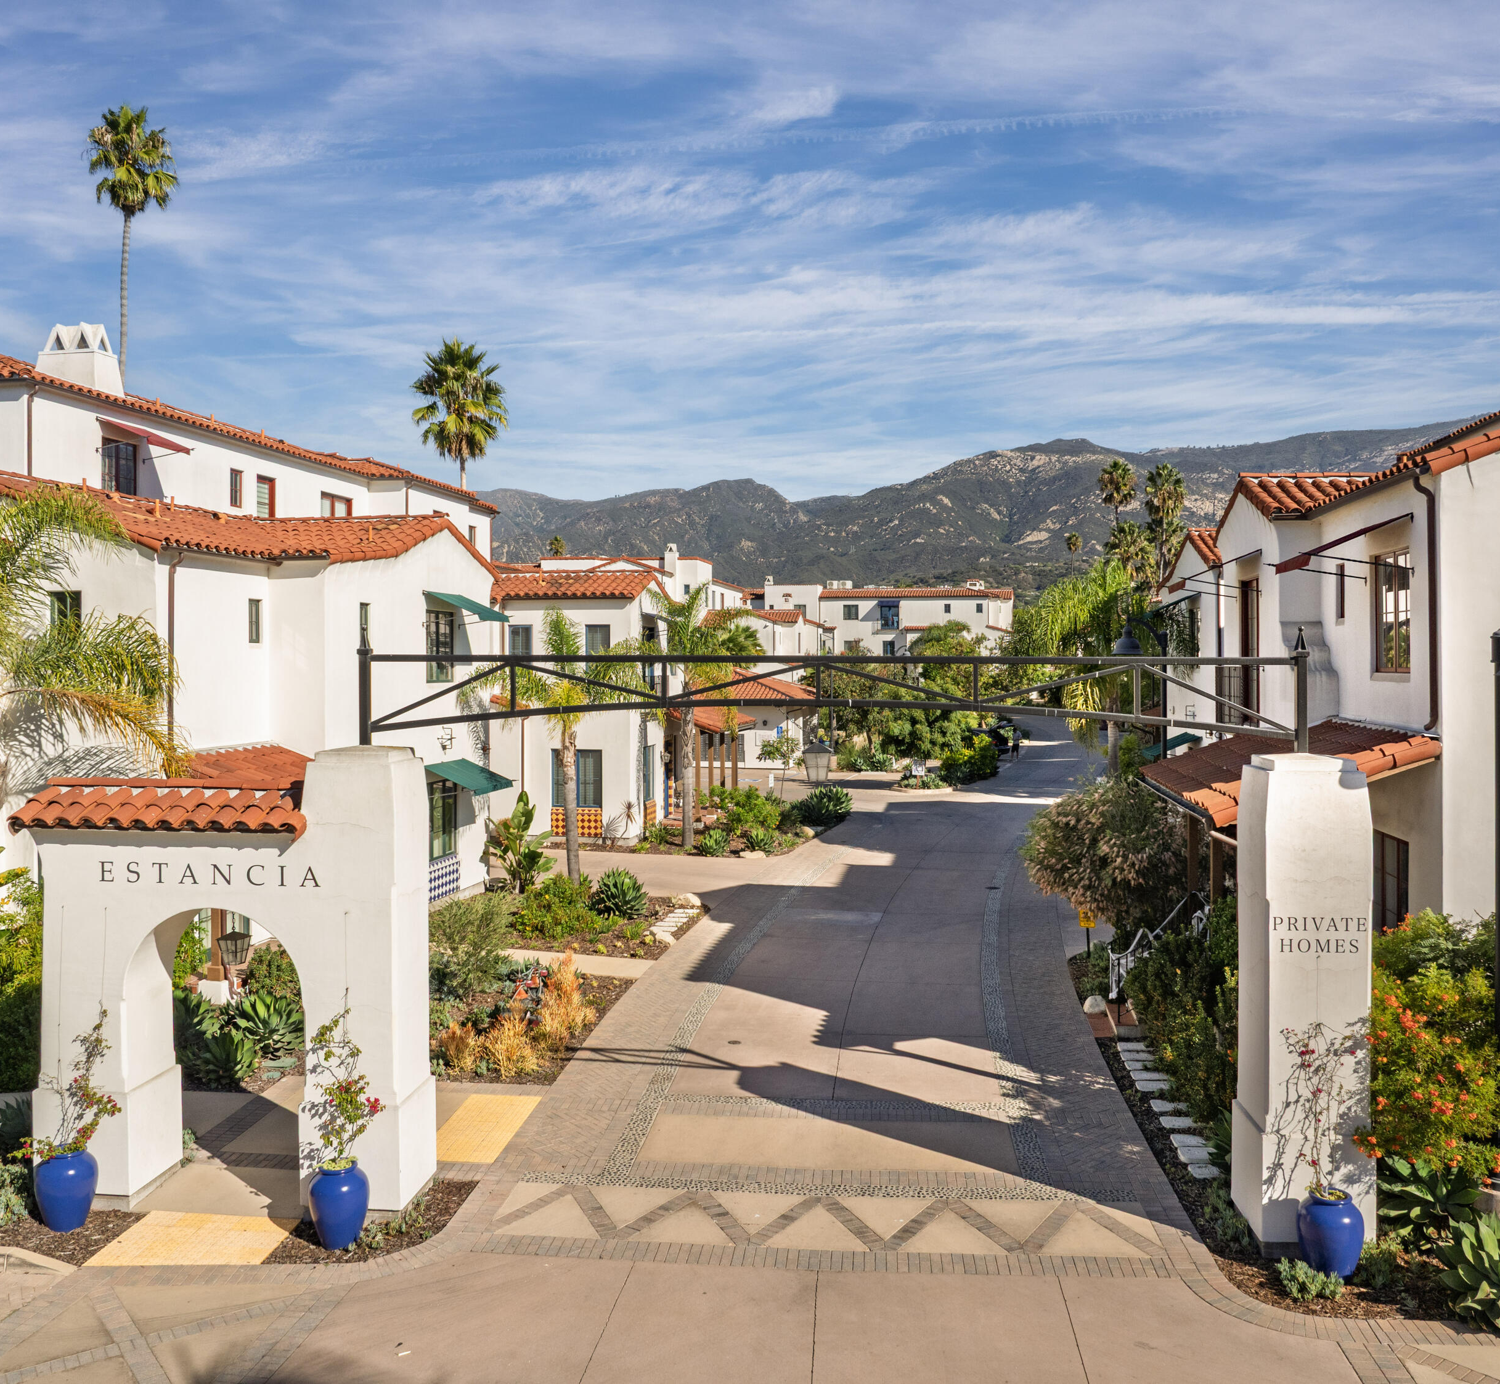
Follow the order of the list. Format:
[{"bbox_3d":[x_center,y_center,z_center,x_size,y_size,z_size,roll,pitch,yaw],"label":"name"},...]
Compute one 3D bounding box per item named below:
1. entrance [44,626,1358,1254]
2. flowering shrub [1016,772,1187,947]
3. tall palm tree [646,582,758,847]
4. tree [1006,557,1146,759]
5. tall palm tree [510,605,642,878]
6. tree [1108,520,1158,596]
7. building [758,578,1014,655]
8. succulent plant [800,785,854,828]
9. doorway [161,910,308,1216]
[{"bbox_3d":[-0.700,2.161,11.724,12.053,5.150,1.000,0,1,5],"label":"entrance"},{"bbox_3d":[6.600,3.127,24.216,2.950,3.150,2.900,0,0,6],"label":"flowering shrub"},{"bbox_3d":[-1.280,0.827,34.005,3.000,7.100,3.000,0,0,0],"label":"tall palm tree"},{"bbox_3d":[13.220,-0.931,50.000,5.800,8.800,5.800,0,1,5],"label":"tree"},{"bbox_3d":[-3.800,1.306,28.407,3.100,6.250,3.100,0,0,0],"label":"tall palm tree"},{"bbox_3d":[27.400,-5.367,91.975,3.800,13.500,3.800,0,0,0],"label":"tree"},{"bbox_3d":[12.800,-5.834,124.974,24.500,9.300,13.000,0,0,6],"label":"building"},{"bbox_3d":[2.473,3.653,41.000,1.750,1.350,1.750,0,1,5],"label":"succulent plant"},{"bbox_3d":[-4.806,3.354,12.021,1.550,2.759,0.850,0,1,5],"label":"doorway"}]

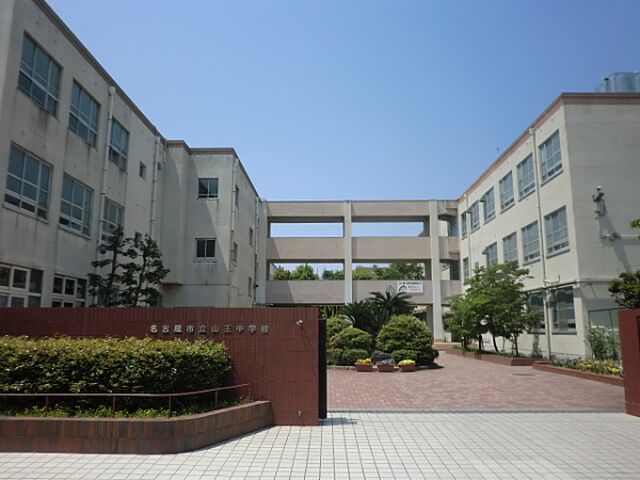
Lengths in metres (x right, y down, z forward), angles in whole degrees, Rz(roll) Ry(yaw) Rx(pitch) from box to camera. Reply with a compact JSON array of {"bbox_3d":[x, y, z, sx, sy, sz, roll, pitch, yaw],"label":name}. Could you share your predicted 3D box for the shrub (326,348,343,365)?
[{"bbox_3d":[0.567,5.115,21.009,0.830,0.690,0.900,0,-11,1],"label":"shrub"}]

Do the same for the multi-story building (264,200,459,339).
[{"bbox_3d":[3.334,2.582,38.786,15.530,11.130,2.900,0,-11,1],"label":"multi-story building"}]

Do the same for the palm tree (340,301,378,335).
[{"bbox_3d":[1.928,4.453,23.651,2.030,2.930,2.100,0,-11,1],"label":"palm tree"}]

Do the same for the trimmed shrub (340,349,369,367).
[{"bbox_3d":[1.521,5.122,21.090,1.250,0.710,1.200,0,-11,1],"label":"trimmed shrub"}]

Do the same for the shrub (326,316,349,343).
[{"bbox_3d":[0.737,4.967,24.392,1.630,2.190,1.600,0,-11,1],"label":"shrub"}]

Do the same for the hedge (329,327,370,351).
[{"bbox_3d":[1.407,4.815,22.168,1.850,1.670,1.900,0,-11,1],"label":"hedge"}]

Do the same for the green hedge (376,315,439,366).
[{"bbox_3d":[4.029,4.530,22.066,2.850,2.240,2.800,0,-11,1],"label":"green hedge"}]

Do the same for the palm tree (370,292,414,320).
[{"bbox_3d":[3.603,4.263,24.059,2.410,3.460,2.400,0,-11,1],"label":"palm tree"}]

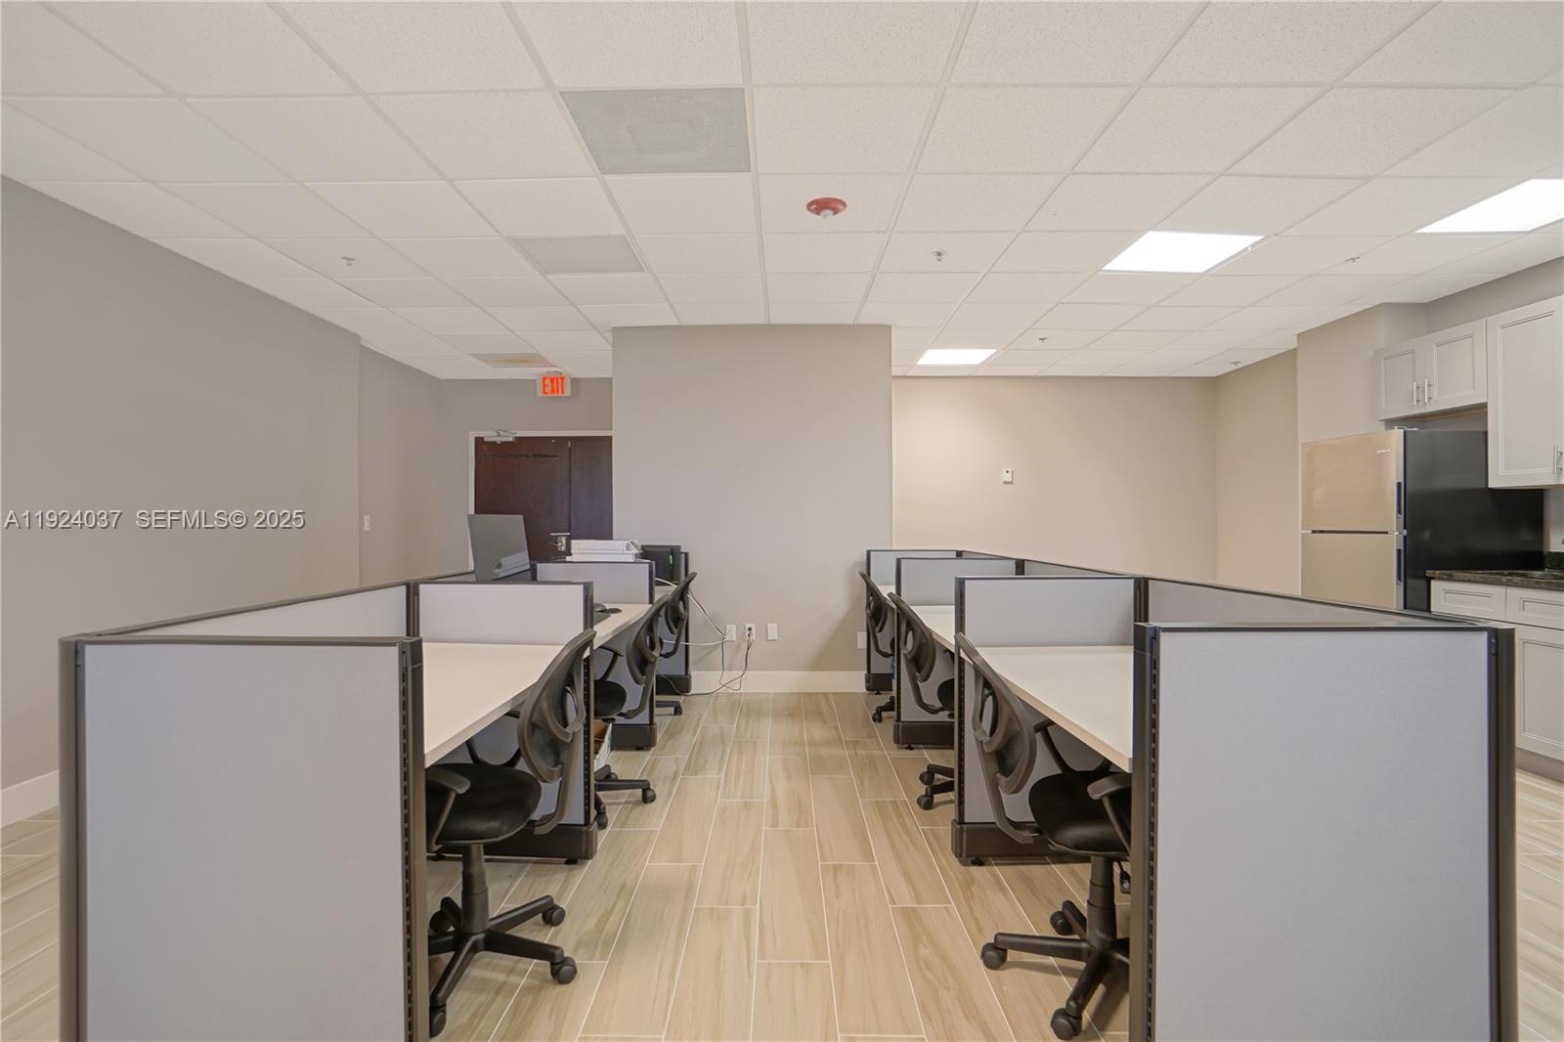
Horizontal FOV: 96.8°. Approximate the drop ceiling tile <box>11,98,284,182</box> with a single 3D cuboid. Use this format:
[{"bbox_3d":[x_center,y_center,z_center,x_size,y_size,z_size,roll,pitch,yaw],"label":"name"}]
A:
[{"bbox_3d":[-2.280,-1.395,2.564,0.620,0.020,0.580,0,0,0],"label":"drop ceiling tile"}]

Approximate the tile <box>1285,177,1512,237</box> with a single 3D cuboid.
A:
[{"bbox_3d":[2.727,-1.412,3.130,0.620,0.020,0.580,0,0,0],"label":"tile"}]

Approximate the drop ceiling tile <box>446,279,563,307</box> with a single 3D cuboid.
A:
[{"bbox_3d":[-1.647,-1.391,4.210,0.615,0.018,0.570,0,0,0],"label":"drop ceiling tile"}]

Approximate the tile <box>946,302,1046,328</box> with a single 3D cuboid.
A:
[{"bbox_3d":[1.483,-1.422,4.840,0.618,0.020,0.576,0,0,0],"label":"tile"}]

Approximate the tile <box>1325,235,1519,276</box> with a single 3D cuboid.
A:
[{"bbox_3d":[3.369,-1.418,3.714,0.620,0.020,0.580,0,0,0],"label":"tile"}]

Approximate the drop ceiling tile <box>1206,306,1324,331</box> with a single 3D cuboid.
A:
[{"bbox_3d":[3.337,-1.408,4.752,0.614,0.020,0.557,0,0,1],"label":"drop ceiling tile"}]

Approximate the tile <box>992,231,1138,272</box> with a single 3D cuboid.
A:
[{"bbox_3d":[1.461,-1.407,3.643,0.614,0.020,0.557,0,0,1],"label":"tile"}]

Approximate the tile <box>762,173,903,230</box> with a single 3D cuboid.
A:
[{"bbox_3d":[0.213,-1.417,3.123,0.618,0.020,0.576,0,0,0],"label":"tile"}]

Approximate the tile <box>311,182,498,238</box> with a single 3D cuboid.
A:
[{"bbox_3d":[-1.653,-1.388,3.098,0.615,0.018,0.570,0,0,0],"label":"tile"}]

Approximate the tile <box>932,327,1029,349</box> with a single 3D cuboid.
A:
[{"bbox_3d":[1.488,-1.422,5.415,0.618,0.020,0.576,0,0,0],"label":"tile"}]

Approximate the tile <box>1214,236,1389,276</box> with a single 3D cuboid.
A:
[{"bbox_3d":[2.824,-1.461,3.804,0.630,0.020,0.595,0,0,0],"label":"tile"}]

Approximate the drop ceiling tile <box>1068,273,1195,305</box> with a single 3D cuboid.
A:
[{"bbox_3d":[2.075,-1.397,4.182,0.605,0.020,0.550,0,0,0],"label":"drop ceiling tile"}]

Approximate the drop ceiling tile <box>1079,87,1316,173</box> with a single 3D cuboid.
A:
[{"bbox_3d":[1.450,-1.395,2.490,0.605,0.020,0.550,0,0,0],"label":"drop ceiling tile"}]

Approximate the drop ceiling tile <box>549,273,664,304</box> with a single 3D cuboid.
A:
[{"bbox_3d":[-1.035,-1.417,4.284,0.618,0.020,0.576,0,0,0],"label":"drop ceiling tile"}]

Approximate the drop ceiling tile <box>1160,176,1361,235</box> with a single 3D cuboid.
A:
[{"bbox_3d":[2.088,-1.411,3.092,0.615,0.018,0.570,0,0,0],"label":"drop ceiling tile"}]

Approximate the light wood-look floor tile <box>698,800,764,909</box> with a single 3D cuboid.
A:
[{"bbox_3d":[-0.180,1.269,2.708,0.205,0.010,0.840,0,0,0],"label":"light wood-look floor tile"}]

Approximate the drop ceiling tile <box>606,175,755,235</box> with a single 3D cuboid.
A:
[{"bbox_3d":[-0.415,-1.396,3.082,0.615,0.018,0.570,0,0,0],"label":"drop ceiling tile"}]

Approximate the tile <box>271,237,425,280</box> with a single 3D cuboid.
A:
[{"bbox_3d":[-2.364,-1.448,3.823,0.630,0.020,0.595,0,0,0],"label":"tile"}]

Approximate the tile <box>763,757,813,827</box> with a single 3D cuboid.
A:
[{"bbox_3d":[0.030,1.241,3.212,0.206,0.010,0.839,0,0,0],"label":"tile"}]

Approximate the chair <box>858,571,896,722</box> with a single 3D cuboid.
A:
[{"bbox_3d":[0.800,0.790,4.380,0.620,0.930,0.600,0,0,0],"label":"chair"}]

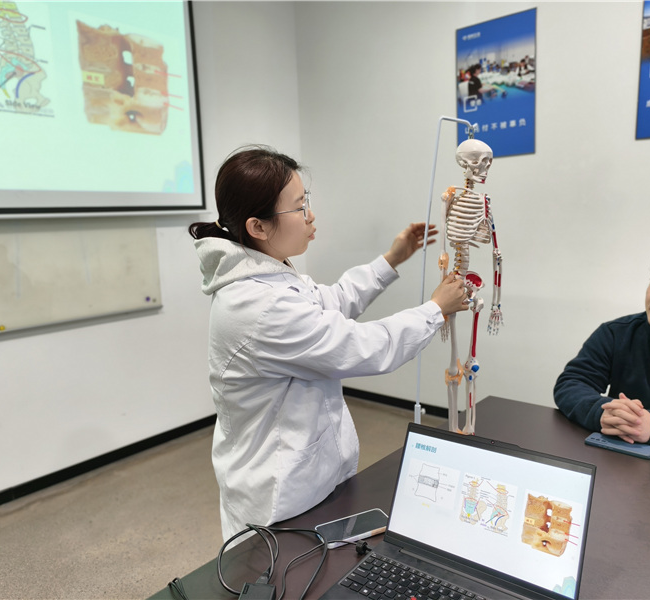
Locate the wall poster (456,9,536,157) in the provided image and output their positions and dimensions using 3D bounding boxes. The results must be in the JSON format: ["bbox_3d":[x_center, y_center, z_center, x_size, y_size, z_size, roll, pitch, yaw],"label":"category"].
[{"bbox_3d":[1.016,-1.262,3.197,0.499,0.799,0.025,5,11,42],"label":"wall poster"}]

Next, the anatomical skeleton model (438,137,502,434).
[{"bbox_3d":[0.382,-0.004,1.428,0.220,0.837,0.135,-7,11,-40],"label":"anatomical skeleton model"}]

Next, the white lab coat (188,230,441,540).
[{"bbox_3d":[0.015,0.271,1.362,0.600,0.880,0.480,-3,8,-6],"label":"white lab coat"}]

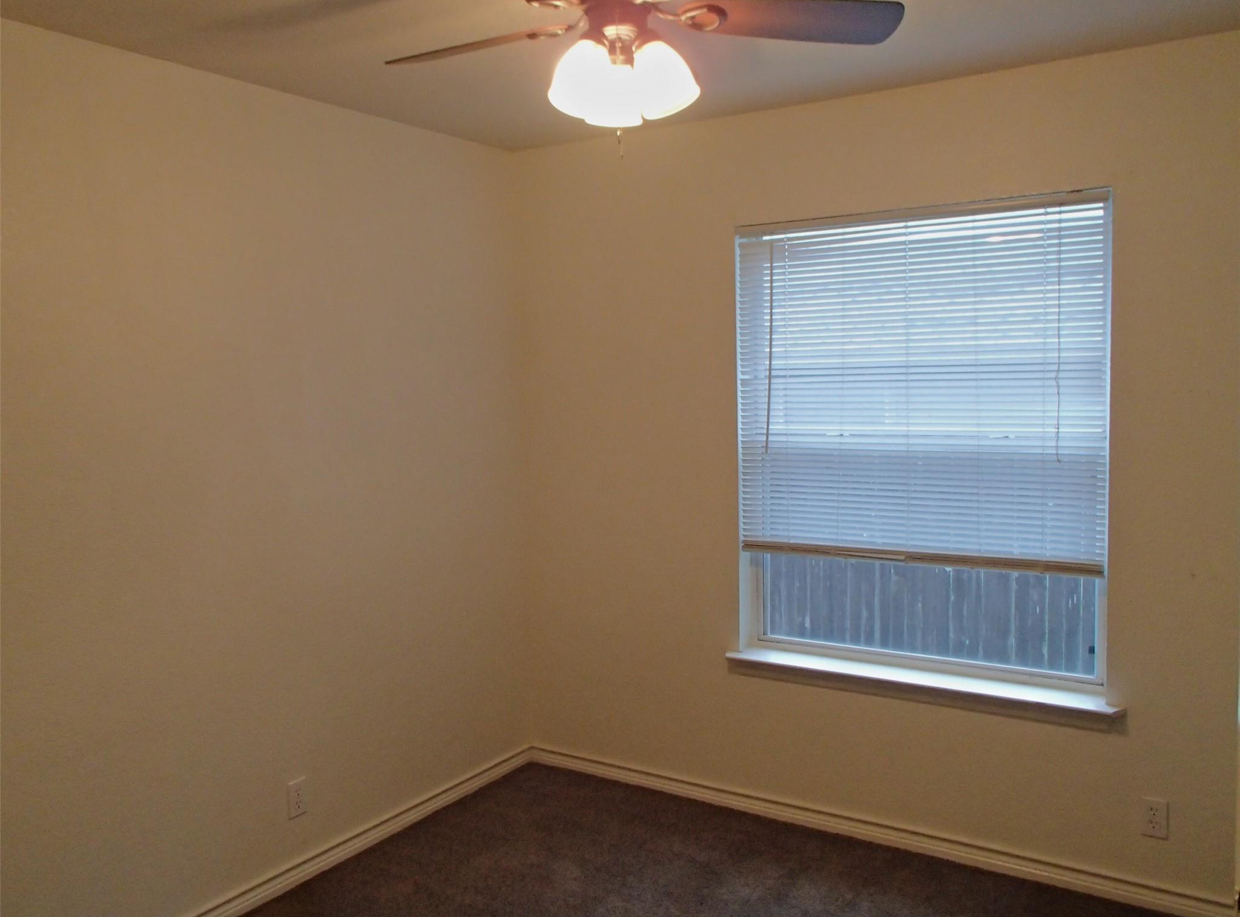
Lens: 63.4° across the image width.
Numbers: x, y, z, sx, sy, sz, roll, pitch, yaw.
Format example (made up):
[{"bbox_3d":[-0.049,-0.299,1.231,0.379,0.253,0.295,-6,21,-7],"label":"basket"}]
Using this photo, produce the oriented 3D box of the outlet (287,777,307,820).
[{"bbox_3d":[-1.011,1.068,3.149,0.010,0.114,0.071,2,6,33],"label":"outlet"}]

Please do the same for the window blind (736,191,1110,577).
[{"bbox_3d":[0.917,-0.221,3.205,1.170,1.122,0.040,2,6,33],"label":"window blind"}]

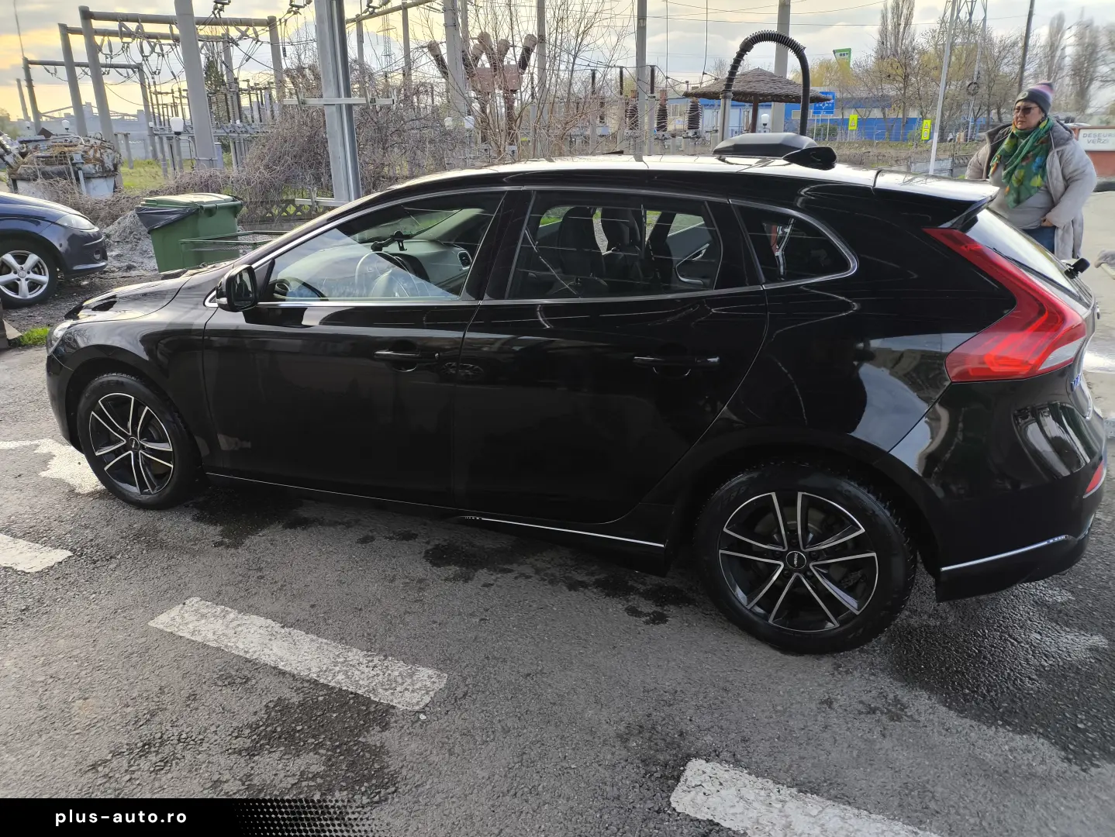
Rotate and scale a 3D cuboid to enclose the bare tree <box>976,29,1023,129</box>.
[{"bbox_3d":[27.454,-19.659,50.468,3.400,8.200,3.400,-1,18,0],"label":"bare tree"}]

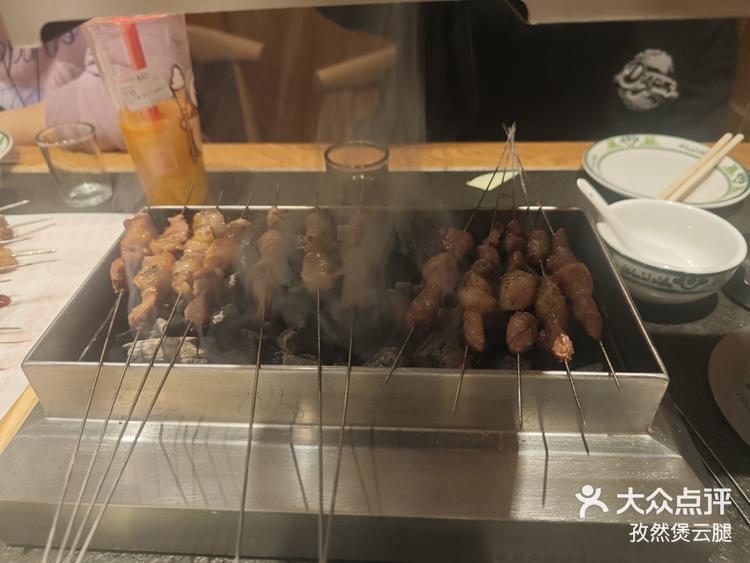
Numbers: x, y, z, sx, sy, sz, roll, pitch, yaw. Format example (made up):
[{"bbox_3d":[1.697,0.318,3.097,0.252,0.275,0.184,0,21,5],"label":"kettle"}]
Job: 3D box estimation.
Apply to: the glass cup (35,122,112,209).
[{"bbox_3d":[-0.353,-0.139,0.619,0.064,0.076,0.064,-1,39,1],"label":"glass cup"}]

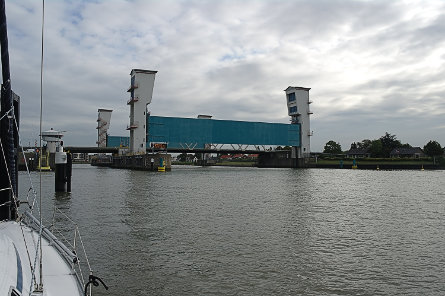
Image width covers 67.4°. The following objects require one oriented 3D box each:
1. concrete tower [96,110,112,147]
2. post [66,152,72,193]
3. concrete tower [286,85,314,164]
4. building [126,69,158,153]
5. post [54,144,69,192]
[{"bbox_3d":[-92.177,-11.913,261.709,11.016,37.230,9.996,1,-2,-26],"label":"concrete tower"},{"bbox_3d":[-14.273,2.280,31.162,0.420,3.720,0.420,0,-2,0],"label":"post"},{"bbox_3d":[42.124,-14.156,184.460,11.016,40.290,9.996,1,-2,-26],"label":"concrete tower"},{"bbox_3d":[-35.035,-15.890,146.314,11.016,36.924,9.996,1,-2,-26],"label":"building"},{"bbox_3d":[-15.122,1.934,31.357,1.000,4.430,1.000,0,-2,0],"label":"post"}]

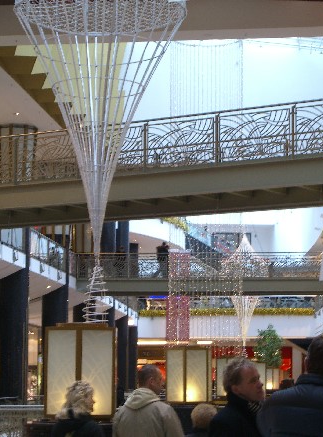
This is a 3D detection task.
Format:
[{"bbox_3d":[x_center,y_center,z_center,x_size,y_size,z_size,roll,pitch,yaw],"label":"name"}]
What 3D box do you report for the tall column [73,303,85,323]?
[{"bbox_3d":[-3.587,6.624,62.834,1.050,5.600,1.050,1,-7,-1],"label":"tall column"}]

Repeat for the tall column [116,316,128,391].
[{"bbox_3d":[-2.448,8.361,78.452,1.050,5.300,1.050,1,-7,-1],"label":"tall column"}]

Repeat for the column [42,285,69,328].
[{"bbox_3d":[-4.339,5.574,55.034,1.050,5.600,1.050,1,-7,-1],"label":"column"}]

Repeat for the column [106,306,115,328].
[{"bbox_3d":[-2.973,7.521,70.634,1.050,5.600,1.050,1,-7,-1],"label":"column"}]

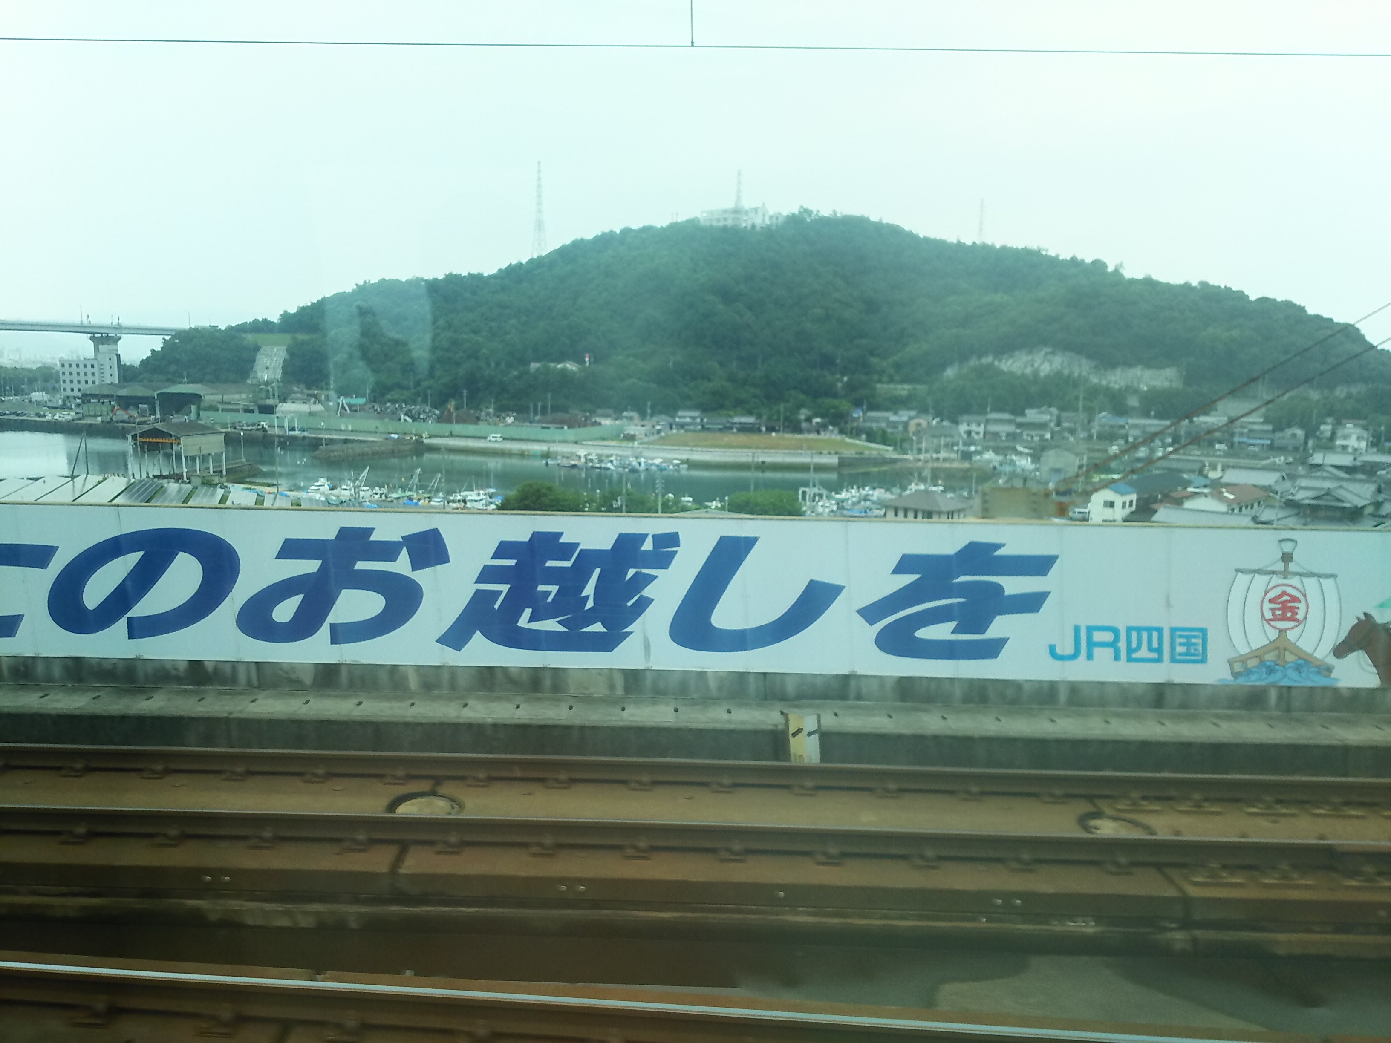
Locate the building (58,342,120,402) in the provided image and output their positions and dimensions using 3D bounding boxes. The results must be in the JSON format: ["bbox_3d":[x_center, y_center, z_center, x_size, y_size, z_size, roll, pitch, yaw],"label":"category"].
[{"bbox_3d":[-270.226,-65.266,466.000,22.500,26.000,12.000,-2,9,-17],"label":"building"}]

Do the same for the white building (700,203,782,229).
[{"bbox_3d":[30.144,-201.316,690.000,51.000,16.000,17.000,4,9,20],"label":"white building"}]

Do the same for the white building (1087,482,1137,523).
[{"bbox_3d":[62.152,-1.797,155.000,4.600,7.200,5.500,9,12,42],"label":"white building"}]

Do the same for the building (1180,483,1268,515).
[{"bbox_3d":[79.103,-1.398,156.000,7.200,6.600,15.500,9,12,43],"label":"building"}]

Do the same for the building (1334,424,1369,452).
[{"bbox_3d":[185.962,-23.099,296.000,7.000,8.000,6.500,4,9,19],"label":"building"}]

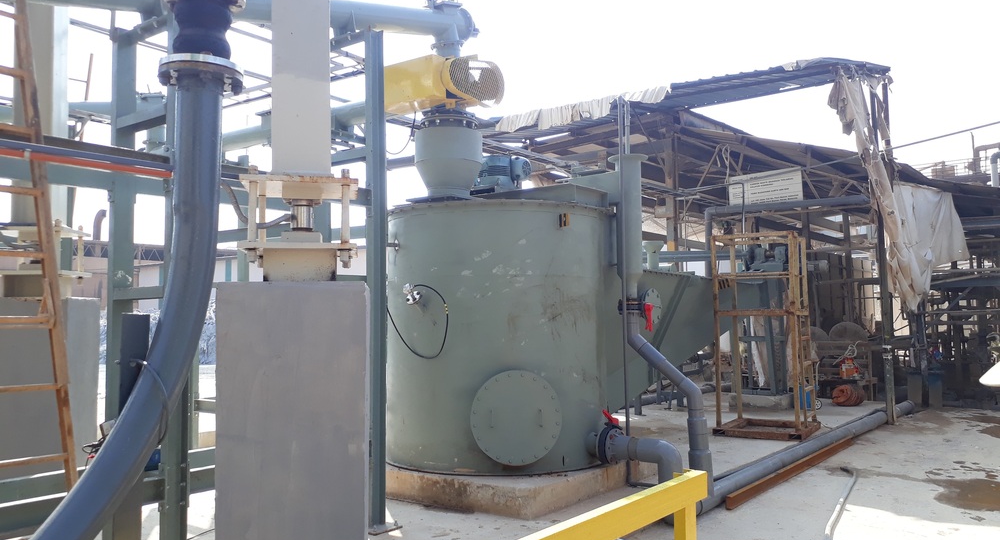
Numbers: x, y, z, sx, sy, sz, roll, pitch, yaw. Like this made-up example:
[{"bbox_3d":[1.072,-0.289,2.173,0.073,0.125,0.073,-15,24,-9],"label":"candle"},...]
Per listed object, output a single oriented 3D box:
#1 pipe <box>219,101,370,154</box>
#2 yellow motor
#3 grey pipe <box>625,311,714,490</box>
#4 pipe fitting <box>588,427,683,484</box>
[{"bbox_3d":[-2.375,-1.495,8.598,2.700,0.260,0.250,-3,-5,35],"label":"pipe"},{"bbox_3d":[-0.561,-1.818,7.658,0.900,0.470,0.640,-4,-5,37],"label":"yellow motor"},{"bbox_3d":[1.497,1.169,6.861,0.760,1.550,0.220,-3,-5,31],"label":"grey pipe"},{"bbox_3d":[1.175,1.669,6.824,0.920,0.510,0.330,-4,-6,44],"label":"pipe fitting"}]

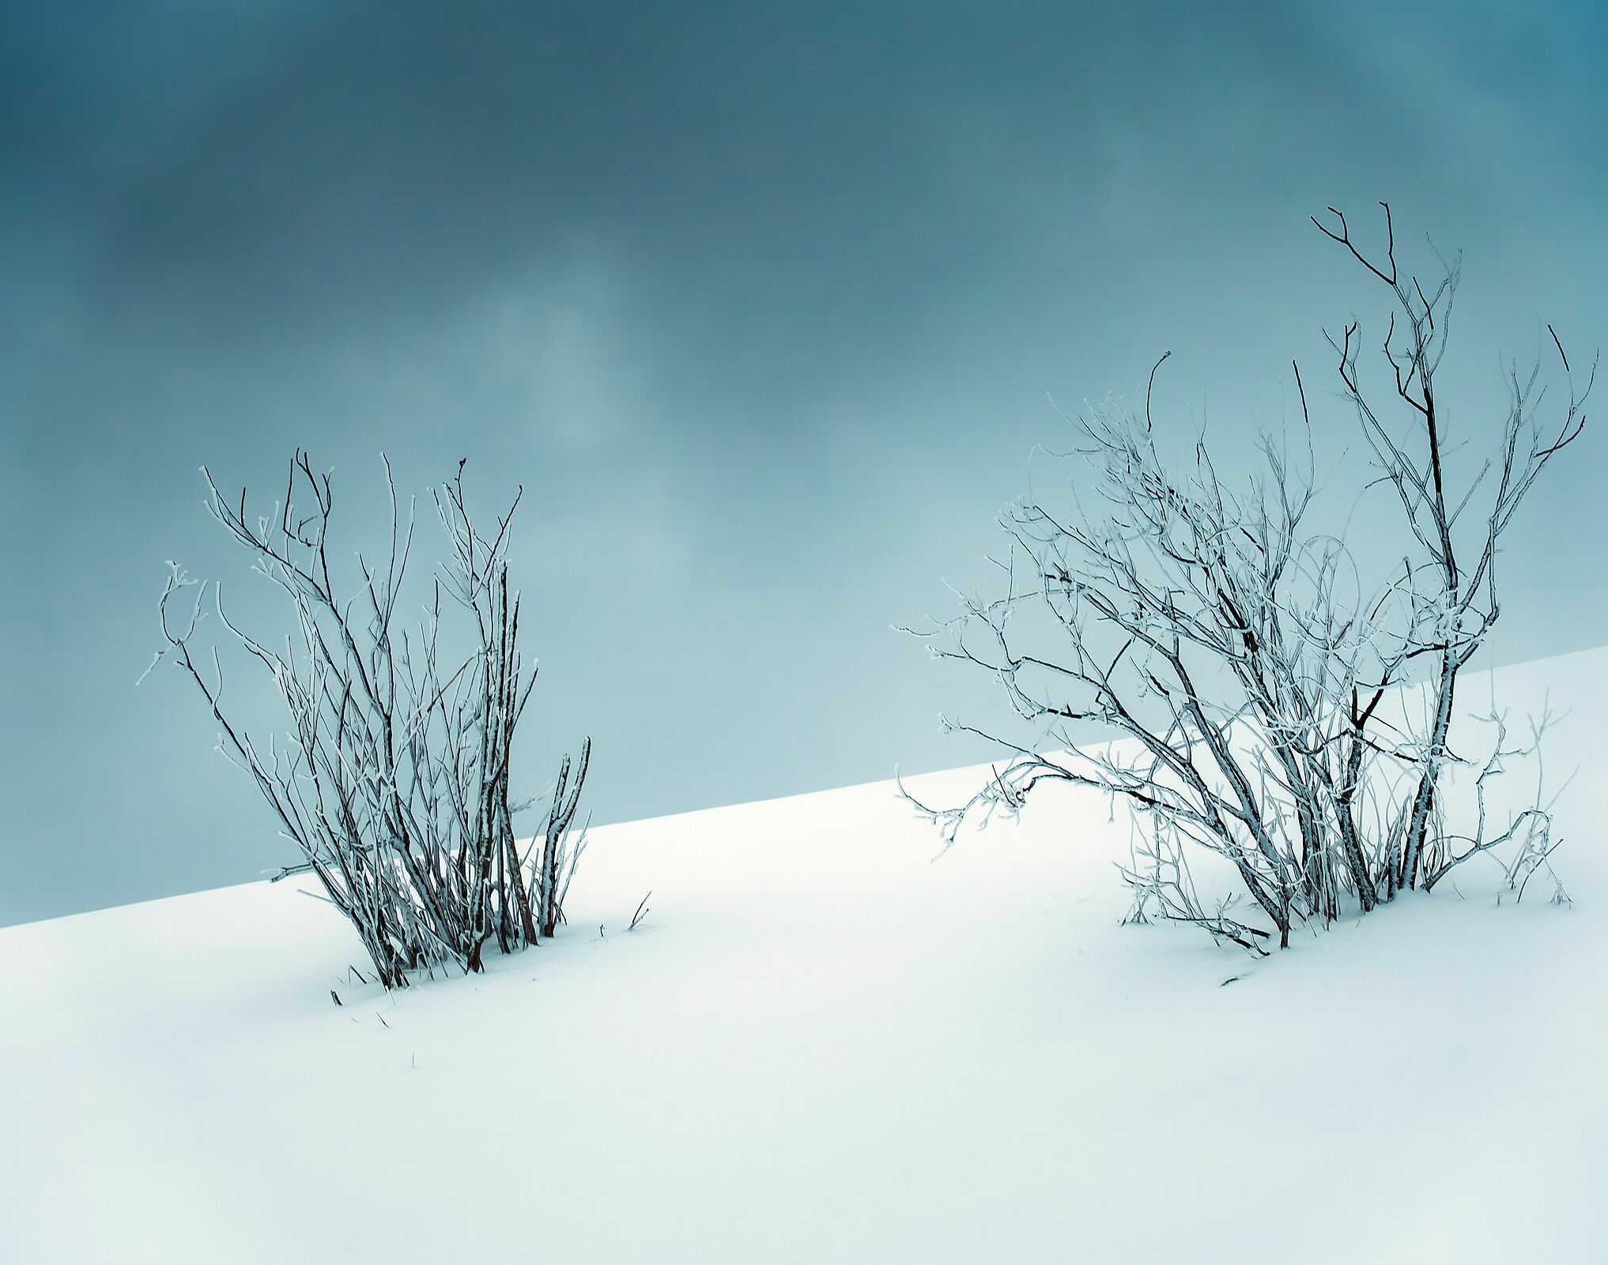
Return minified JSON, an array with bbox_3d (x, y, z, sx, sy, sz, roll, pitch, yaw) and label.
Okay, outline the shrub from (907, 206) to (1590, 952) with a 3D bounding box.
[{"bbox_3d":[1.273,-0.155,9.200,1.956,2.135,1.600,0,0,0],"label":"shrub"}]

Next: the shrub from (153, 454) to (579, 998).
[{"bbox_3d":[-1.218,0.241,9.000,1.245,1.495,1.000,0,0,0],"label":"shrub"}]

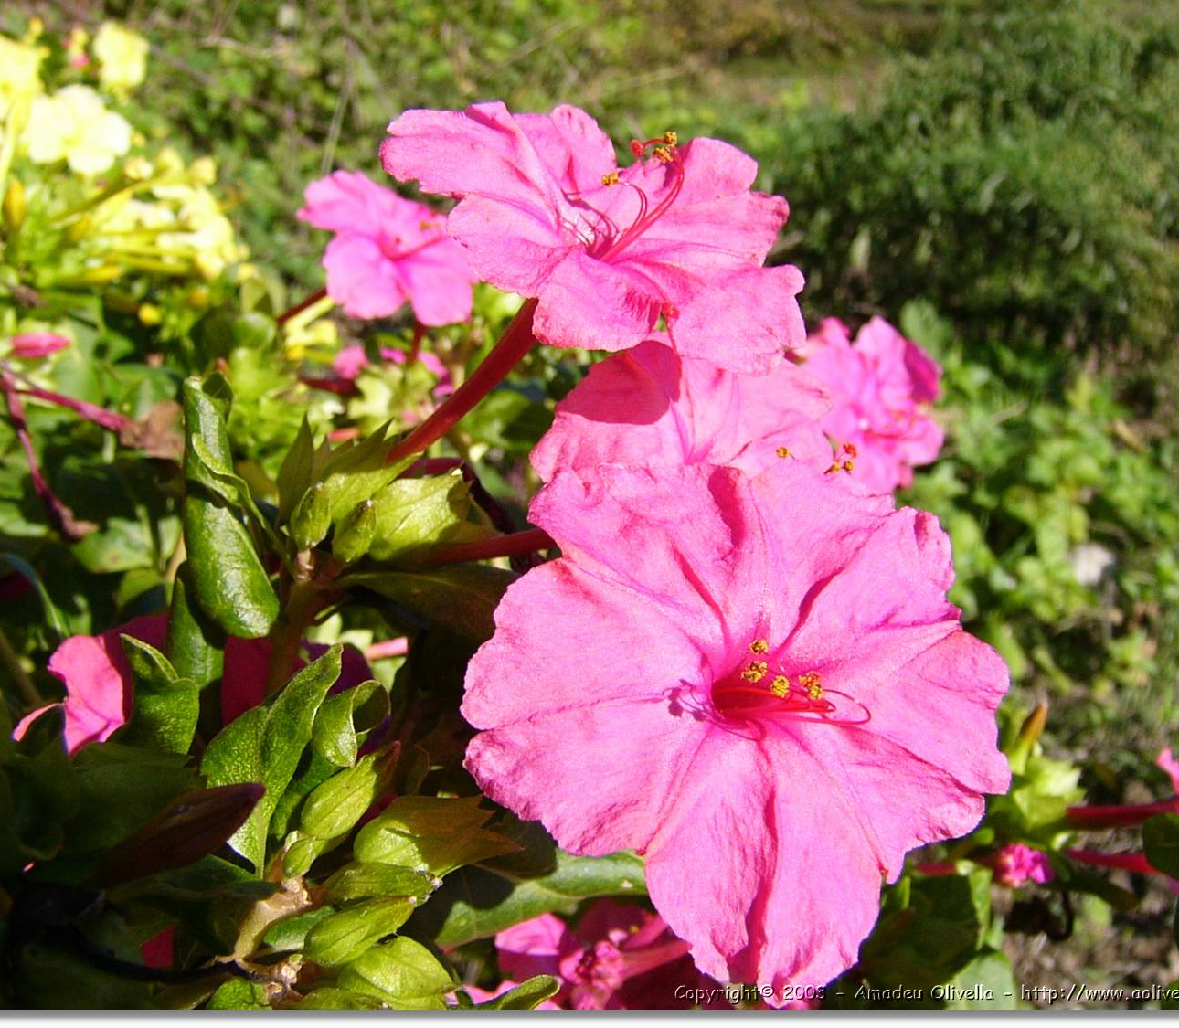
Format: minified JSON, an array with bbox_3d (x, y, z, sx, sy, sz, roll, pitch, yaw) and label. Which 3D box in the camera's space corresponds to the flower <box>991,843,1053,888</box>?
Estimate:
[{"bbox_3d":[0.070,0.057,0.225,0.010,0.008,0.009,-9,-9,-19],"label":"flower"}]

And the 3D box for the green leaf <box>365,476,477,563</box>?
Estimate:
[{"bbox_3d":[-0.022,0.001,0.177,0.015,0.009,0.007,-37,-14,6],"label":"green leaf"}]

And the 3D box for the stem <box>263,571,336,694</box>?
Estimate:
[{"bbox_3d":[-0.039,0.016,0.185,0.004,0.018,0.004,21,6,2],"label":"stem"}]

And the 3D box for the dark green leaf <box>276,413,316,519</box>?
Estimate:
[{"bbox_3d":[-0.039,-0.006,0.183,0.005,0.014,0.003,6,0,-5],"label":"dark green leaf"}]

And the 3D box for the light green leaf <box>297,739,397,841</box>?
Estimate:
[{"bbox_3d":[-0.026,0.030,0.152,0.006,0.014,0.006,48,6,8],"label":"light green leaf"}]

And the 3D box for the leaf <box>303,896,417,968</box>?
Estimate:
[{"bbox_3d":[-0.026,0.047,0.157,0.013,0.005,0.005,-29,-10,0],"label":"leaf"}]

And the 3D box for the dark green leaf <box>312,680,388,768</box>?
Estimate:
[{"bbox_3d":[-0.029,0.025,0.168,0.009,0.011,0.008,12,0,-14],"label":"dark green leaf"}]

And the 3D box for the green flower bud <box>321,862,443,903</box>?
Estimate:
[{"bbox_3d":[-0.023,0.041,0.152,0.013,0.005,0.005,-5,-11,8],"label":"green flower bud"}]

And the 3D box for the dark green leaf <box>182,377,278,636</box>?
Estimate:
[{"bbox_3d":[-0.044,-0.001,0.168,0.011,0.032,0.011,-11,6,-6],"label":"dark green leaf"}]

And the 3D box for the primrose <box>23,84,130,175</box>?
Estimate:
[{"bbox_3d":[-0.170,-0.127,0.460,0.036,0.014,0.033,-6,67,-12],"label":"primrose"}]

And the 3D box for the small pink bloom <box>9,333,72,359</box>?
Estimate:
[{"bbox_3d":[-0.143,-0.044,0.360,0.017,0.007,0.007,3,-6,0],"label":"small pink bloom"}]

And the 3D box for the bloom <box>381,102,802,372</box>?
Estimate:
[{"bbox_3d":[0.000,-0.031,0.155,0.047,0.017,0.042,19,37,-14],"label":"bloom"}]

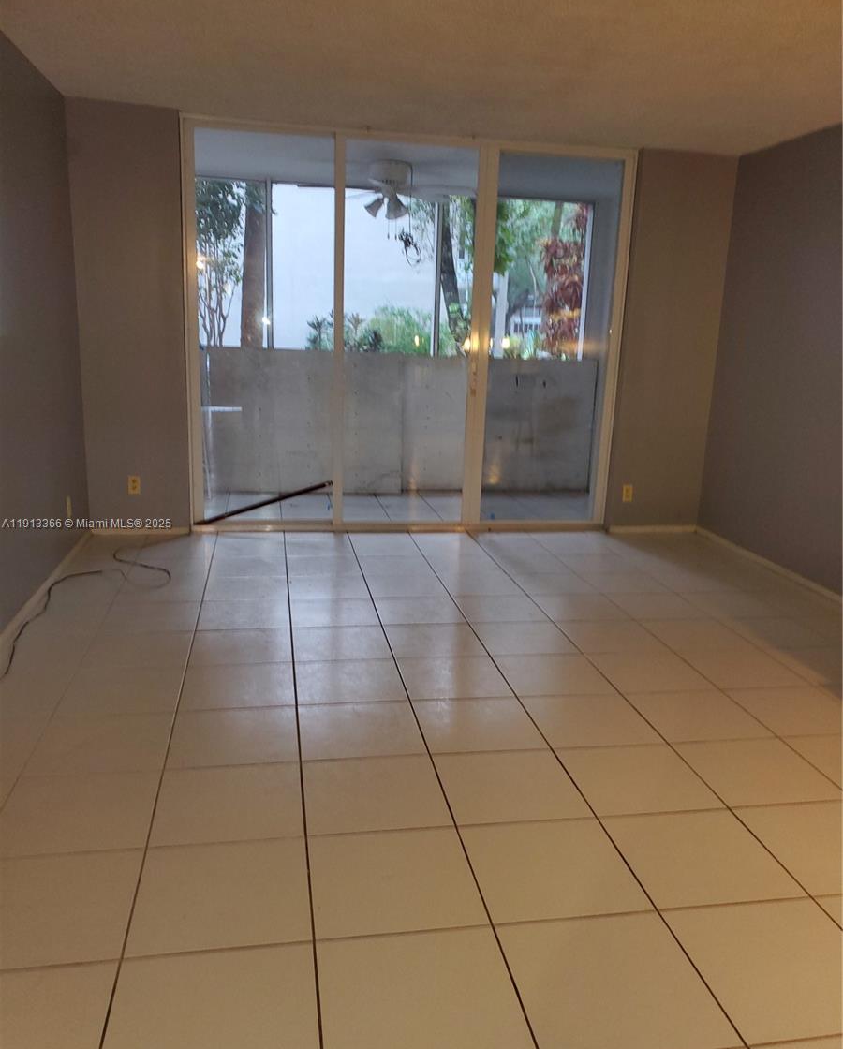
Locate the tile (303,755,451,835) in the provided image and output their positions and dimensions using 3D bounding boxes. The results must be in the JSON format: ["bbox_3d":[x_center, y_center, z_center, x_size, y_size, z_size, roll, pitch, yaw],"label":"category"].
[{"bbox_3d":[-0.139,0.788,2.470,0.395,0.010,0.382,0,14,-10],"label":"tile"}]

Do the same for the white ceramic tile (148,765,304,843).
[{"bbox_3d":[-0.539,0.788,2.391,0.402,0.010,0.394,0,14,-10],"label":"white ceramic tile"}]

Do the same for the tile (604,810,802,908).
[{"bbox_3d":[0.732,0.880,2.242,0.400,0.010,0.394,0,14,-10],"label":"tile"}]

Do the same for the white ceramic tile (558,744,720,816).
[{"bbox_3d":[0.664,0.787,2.621,0.400,0.010,0.394,0,14,-10],"label":"white ceramic tile"}]

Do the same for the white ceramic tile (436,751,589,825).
[{"bbox_3d":[0.261,0.787,2.543,0.395,0.010,0.382,0,14,-10],"label":"white ceramic tile"}]

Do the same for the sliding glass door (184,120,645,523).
[{"bbox_3d":[-0.052,-1.141,5.326,2.740,2.400,0.120,0,14,-10],"label":"sliding glass door"}]

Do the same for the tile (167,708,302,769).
[{"bbox_3d":[-0.610,0.698,2.782,0.400,0.010,0.394,0,14,-10],"label":"tile"}]

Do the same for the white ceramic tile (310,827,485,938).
[{"bbox_3d":[-0.070,0.879,2.090,0.402,0.010,0.394,0,14,-10],"label":"white ceramic tile"}]

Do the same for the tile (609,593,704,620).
[{"bbox_3d":[1.203,0.417,4.294,0.400,0.010,0.390,0,14,-10],"label":"tile"}]

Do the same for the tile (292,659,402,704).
[{"bbox_3d":[-0.277,0.605,3.233,0.400,0.010,0.394,0,14,-10],"label":"tile"}]

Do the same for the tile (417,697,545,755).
[{"bbox_3d":[0.194,0.696,2.927,0.400,0.010,0.394,0,14,-10],"label":"tile"}]

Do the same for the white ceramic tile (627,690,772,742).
[{"bbox_3d":[1.005,0.698,3.086,0.400,0.010,0.390,0,14,-10],"label":"white ceramic tile"}]

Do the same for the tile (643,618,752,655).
[{"bbox_3d":[1.257,0.507,3.889,0.395,0.010,0.382,0,14,-10],"label":"tile"}]

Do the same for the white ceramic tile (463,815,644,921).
[{"bbox_3d":[0.334,0.886,2.183,0.400,0.010,0.390,0,14,-10],"label":"white ceramic tile"}]

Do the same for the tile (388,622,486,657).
[{"bbox_3d":[0.056,0.510,3.671,0.395,0.010,0.382,0,14,-10],"label":"tile"}]

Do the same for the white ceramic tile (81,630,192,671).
[{"bbox_3d":[-1.144,0.512,3.439,0.402,0.010,0.394,0,14,-10],"label":"white ceramic tile"}]

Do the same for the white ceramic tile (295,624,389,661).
[{"bbox_3d":[-0.345,0.513,3.612,0.400,0.010,0.394,0,14,-10],"label":"white ceramic tile"}]

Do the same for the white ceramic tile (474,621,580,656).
[{"bbox_3d":[0.458,0.508,3.731,0.402,0.010,0.394,0,14,-10],"label":"white ceramic tile"}]

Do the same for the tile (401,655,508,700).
[{"bbox_3d":[0.125,0.604,3.306,0.400,0.010,0.394,0,14,-10],"label":"tile"}]

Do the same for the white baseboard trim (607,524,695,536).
[{"bbox_3d":[1.599,0.038,5.815,0.641,0.050,0.013,0,14,-10],"label":"white baseboard trim"}]

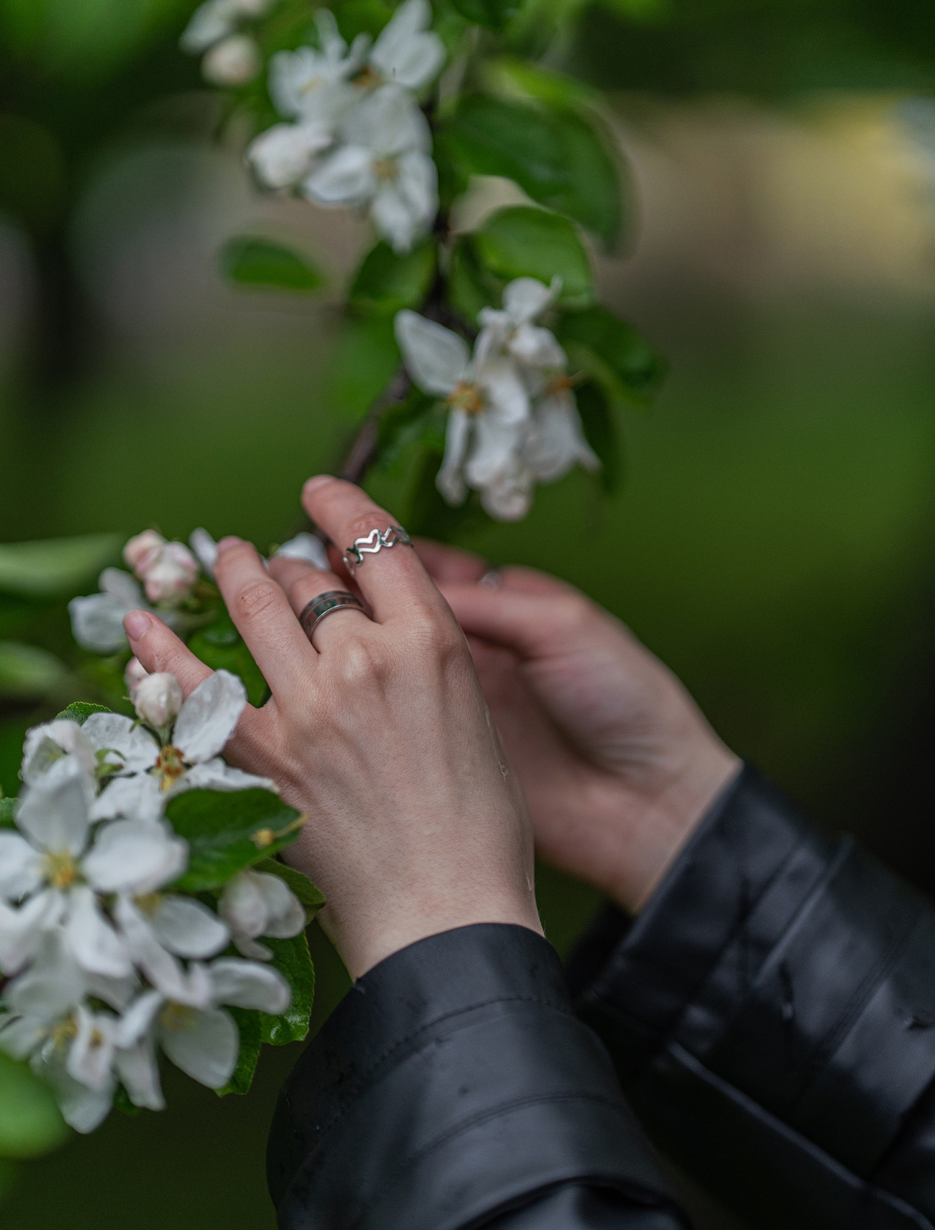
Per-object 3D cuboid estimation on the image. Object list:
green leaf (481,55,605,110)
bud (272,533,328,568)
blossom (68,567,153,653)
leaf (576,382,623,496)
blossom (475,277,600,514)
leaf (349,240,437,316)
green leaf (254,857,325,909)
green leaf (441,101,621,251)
[{"bbox_3d":[0.023,-0.158,1.300,0.040,0.012,0.024,15,30,8],"label":"green leaf"},{"bbox_3d":[-0.044,-0.016,1.150,0.015,0.012,0.012,0,5,0],"label":"bud"},{"bbox_3d":[-0.093,-0.001,1.150,0.025,0.023,0.022,3,6,35],"label":"blossom"},{"bbox_3d":[0.039,-0.052,1.285,0.017,0.034,0.018,-1,6,-11],"label":"leaf"},{"bbox_3d":[0.018,-0.059,1.175,0.035,0.064,0.035,0,5,0],"label":"blossom"},{"bbox_3d":[-0.020,-0.091,1.170,0.024,0.021,0.015,0,5,0],"label":"leaf"},{"bbox_3d":[-0.046,0.067,1.090,0.019,0.014,0.014,0,5,0],"label":"green leaf"},{"bbox_3d":[0.019,-0.128,1.260,0.034,0.058,0.018,-49,-6,-36],"label":"green leaf"}]

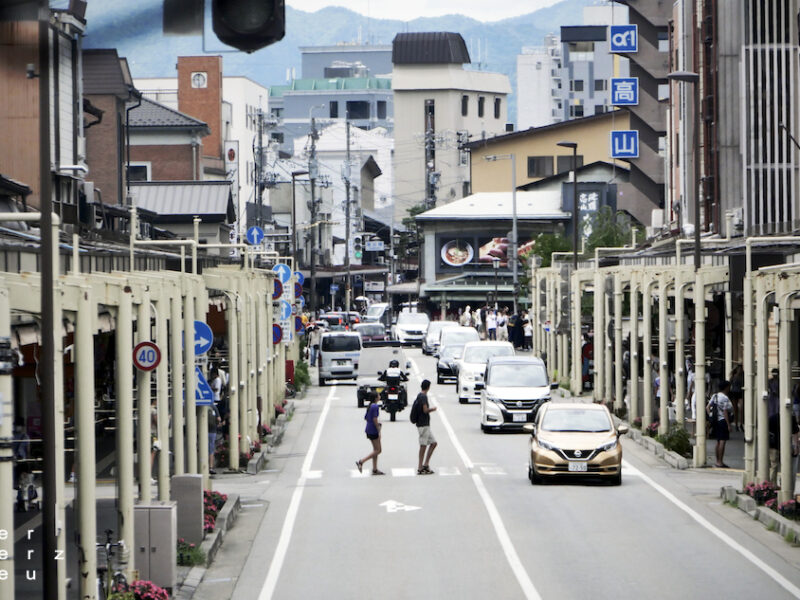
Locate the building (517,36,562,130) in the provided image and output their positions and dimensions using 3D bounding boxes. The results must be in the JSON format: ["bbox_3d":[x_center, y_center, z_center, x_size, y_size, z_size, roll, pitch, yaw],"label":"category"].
[{"bbox_3d":[20.229,-19.377,748.000,8.000,36.000,12.000,0,0,0],"label":"building"}]

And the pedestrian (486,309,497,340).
[{"bbox_3d":[4.463,1.317,257.000,0.500,1.720,0.330,0,0,0],"label":"pedestrian"}]

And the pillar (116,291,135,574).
[{"bbox_3d":[-3.328,1.652,64.000,0.190,3.600,0.190,0,0,0],"label":"pillar"}]

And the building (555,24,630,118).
[{"bbox_3d":[25.919,-16.419,637.326,8.721,32.880,12.000,0,0,27],"label":"building"}]

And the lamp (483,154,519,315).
[{"bbox_3d":[5.047,-2.387,262.000,1.700,9.900,0.300,0,0,0],"label":"lamp"}]

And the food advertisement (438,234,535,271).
[{"bbox_3d":[4.974,-2.731,303.000,5.500,2.050,0.150,0,0,0],"label":"food advertisement"}]

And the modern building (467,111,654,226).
[{"bbox_3d":[9.991,-4.700,328.000,11.600,13.800,13.000,0,0,0],"label":"modern building"}]

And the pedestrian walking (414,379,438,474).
[{"bbox_3d":[0.479,2.434,101.000,0.500,1.800,0.500,0,0,0],"label":"pedestrian walking"}]

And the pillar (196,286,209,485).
[{"bbox_3d":[-3.458,1.492,92.500,0.220,3.680,0.220,0,0,0],"label":"pillar"}]

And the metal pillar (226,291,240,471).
[{"bbox_3d":[-3.270,1.561,103.800,0.160,3.575,0.160,-1,0,0],"label":"metal pillar"}]

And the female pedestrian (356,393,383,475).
[{"bbox_3d":[-0.585,2.634,104.500,0.540,1.630,0.440,-1,0,0],"label":"female pedestrian"}]

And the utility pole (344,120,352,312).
[{"bbox_3d":[-3.238,-4.447,330.000,0.400,13.600,0.400,0,0,0],"label":"utility pole"}]

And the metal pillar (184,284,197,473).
[{"bbox_3d":[-3.324,1.538,84.000,0.145,3.539,0.145,-1,0,0],"label":"metal pillar"}]

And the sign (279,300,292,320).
[{"bbox_3d":[-3.568,0.328,160.000,0.600,0.600,0.060,0,0,0],"label":"sign"}]

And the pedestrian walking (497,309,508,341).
[{"bbox_3d":[4.789,1.223,245.000,0.500,1.730,0.380,-1,0,-3],"label":"pedestrian walking"}]

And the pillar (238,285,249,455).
[{"bbox_3d":[-3.236,1.434,109.500,0.175,3.550,0.175,0,0,0],"label":"pillar"}]

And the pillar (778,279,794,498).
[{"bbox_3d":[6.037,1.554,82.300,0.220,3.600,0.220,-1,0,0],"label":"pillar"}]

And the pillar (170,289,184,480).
[{"bbox_3d":[-3.300,1.497,78.500,0.145,3.337,0.145,-1,0,0],"label":"pillar"}]

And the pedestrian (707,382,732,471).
[{"bbox_3d":[6.245,2.428,103.000,0.380,1.690,0.480,-1,0,-44],"label":"pedestrian"}]

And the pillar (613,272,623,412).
[{"bbox_3d":[5.723,1.113,138.000,0.180,3.667,0.180,-1,0,0],"label":"pillar"}]

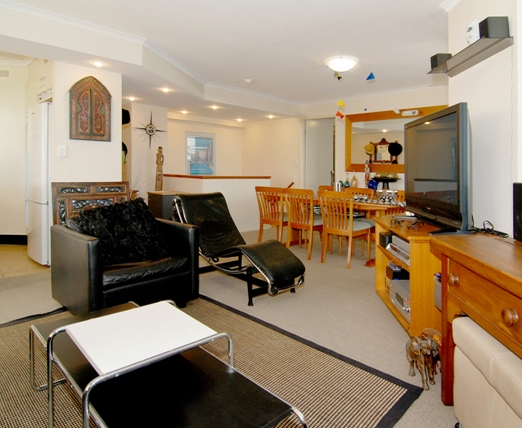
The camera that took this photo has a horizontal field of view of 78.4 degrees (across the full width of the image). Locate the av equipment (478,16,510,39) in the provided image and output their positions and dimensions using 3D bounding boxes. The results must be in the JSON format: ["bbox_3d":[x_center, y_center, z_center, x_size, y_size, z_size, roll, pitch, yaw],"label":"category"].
[{"bbox_3d":[1.235,-0.984,1.690,0.110,0.110,0.080,1,7,5],"label":"av equipment"}]

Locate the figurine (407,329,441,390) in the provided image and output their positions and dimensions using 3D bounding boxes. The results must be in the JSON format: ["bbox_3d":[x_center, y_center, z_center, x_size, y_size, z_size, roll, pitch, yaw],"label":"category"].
[{"bbox_3d":[0.867,0.748,1.710,0.150,0.250,0.210,-3,7,-20],"label":"figurine"}]

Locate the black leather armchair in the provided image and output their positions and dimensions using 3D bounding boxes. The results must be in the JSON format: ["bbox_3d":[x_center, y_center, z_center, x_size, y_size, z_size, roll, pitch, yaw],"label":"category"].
[{"bbox_3d":[-1.150,0.416,2.690,0.840,0.700,0.800,-5,7,-43],"label":"black leather armchair"}]

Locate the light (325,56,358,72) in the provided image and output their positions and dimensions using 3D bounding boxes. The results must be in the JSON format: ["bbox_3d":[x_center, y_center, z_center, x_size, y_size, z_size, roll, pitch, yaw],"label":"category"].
[{"bbox_3d":[0.880,-1.645,3.500,0.350,0.115,0.350,0,7,0],"label":"light"}]

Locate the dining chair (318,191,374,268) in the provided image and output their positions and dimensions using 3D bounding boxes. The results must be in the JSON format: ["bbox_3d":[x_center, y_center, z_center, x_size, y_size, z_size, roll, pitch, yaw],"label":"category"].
[{"bbox_3d":[1.060,0.158,4.050,0.460,0.890,0.530,5,7,44],"label":"dining chair"}]

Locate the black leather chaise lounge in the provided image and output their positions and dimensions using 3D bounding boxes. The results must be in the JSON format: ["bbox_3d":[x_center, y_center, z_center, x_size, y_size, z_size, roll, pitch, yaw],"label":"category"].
[{"bbox_3d":[-0.235,0.275,3.130,0.540,0.810,1.340,-7,9,-44],"label":"black leather chaise lounge"}]

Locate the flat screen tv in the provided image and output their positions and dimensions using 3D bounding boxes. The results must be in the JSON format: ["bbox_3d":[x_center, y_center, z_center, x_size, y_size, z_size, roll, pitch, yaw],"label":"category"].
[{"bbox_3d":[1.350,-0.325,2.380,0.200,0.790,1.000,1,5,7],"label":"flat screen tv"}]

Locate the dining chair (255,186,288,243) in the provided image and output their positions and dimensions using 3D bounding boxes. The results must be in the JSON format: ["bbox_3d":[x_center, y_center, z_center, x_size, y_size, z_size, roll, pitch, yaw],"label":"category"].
[{"bbox_3d":[0.270,0.076,4.690,0.460,0.890,0.530,5,7,44],"label":"dining chair"}]

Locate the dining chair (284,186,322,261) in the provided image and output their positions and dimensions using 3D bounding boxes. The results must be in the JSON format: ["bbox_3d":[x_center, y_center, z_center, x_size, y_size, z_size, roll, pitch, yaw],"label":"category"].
[{"bbox_3d":[0.650,0.116,4.370,0.460,0.890,0.530,5,7,44],"label":"dining chair"}]

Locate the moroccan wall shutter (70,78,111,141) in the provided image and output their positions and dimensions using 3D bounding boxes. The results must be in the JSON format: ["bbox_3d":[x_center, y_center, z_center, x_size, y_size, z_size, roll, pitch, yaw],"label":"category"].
[{"bbox_3d":[-2.000,-1.252,3.790,0.450,0.760,0.050,-5,7,-40],"label":"moroccan wall shutter"}]

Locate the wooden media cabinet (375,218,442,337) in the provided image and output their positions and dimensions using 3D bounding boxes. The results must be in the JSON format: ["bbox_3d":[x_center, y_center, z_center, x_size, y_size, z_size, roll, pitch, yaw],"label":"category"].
[{"bbox_3d":[1.235,0.432,2.510,0.420,0.670,0.840,1,7,5],"label":"wooden media cabinet"}]

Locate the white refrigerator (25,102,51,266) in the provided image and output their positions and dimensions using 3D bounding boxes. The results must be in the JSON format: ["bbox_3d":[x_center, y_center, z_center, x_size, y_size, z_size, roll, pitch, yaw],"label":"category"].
[{"bbox_3d":[-2.470,-0.378,4.170,0.680,1.860,0.660,-5,7,-44],"label":"white refrigerator"}]

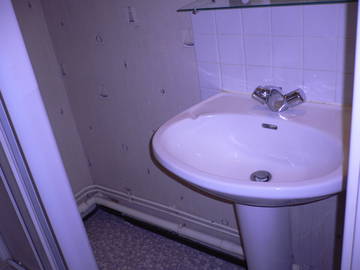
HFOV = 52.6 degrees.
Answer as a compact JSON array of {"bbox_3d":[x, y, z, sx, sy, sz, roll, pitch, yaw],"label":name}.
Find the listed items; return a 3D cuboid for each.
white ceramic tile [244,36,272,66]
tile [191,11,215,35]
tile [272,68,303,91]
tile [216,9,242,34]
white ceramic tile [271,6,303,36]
[{"bbox_3d":[0.261,-0.279,1.211,0.099,0.099,0.010,12,34,35],"label":"white ceramic tile"},{"bbox_3d":[0.087,-0.402,1.280,0.099,0.099,0.010,12,34,35],"label":"tile"},{"bbox_3d":[0.353,-0.171,1.192,0.100,0.100,0.008,13,33,38],"label":"tile"},{"bbox_3d":[0.167,-0.389,1.227,0.100,0.100,0.008,13,33,38],"label":"tile"},{"bbox_3d":[0.328,-0.351,1.107,0.099,0.099,0.010,12,34,35],"label":"white ceramic tile"}]

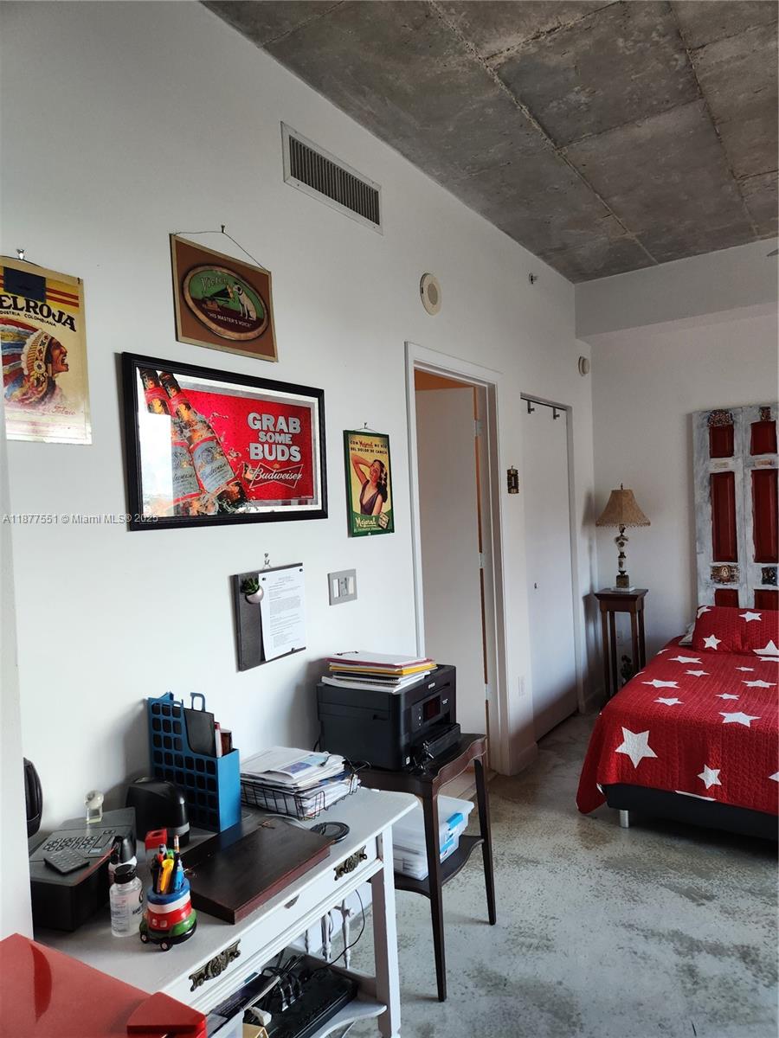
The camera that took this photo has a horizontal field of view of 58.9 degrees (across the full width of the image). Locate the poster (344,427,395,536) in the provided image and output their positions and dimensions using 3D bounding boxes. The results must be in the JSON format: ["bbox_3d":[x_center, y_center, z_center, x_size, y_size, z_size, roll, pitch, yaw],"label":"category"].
[{"bbox_3d":[-0.082,-0.138,2.748,0.012,0.402,0.308,-2,1,33],"label":"poster"}]

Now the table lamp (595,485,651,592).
[{"bbox_3d":[1.633,0.130,4.861,0.385,0.765,0.385,-2,1,33],"label":"table lamp"}]

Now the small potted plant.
[{"bbox_3d":[-0.417,0.216,2.098,0.060,0.090,0.064,-3,1,0],"label":"small potted plant"}]

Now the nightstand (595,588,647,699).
[{"bbox_3d":[1.675,0.934,4.933,0.310,0.826,0.330,-2,1,33],"label":"nightstand"}]

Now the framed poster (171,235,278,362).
[{"bbox_3d":[-0.492,-0.659,2.109,0.014,0.298,0.410,-2,1,33],"label":"framed poster"}]

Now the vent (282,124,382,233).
[{"bbox_3d":[-0.189,-1.266,2.603,0.020,0.204,0.611,-2,1,33],"label":"vent"}]

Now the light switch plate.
[{"bbox_3d":[-0.166,0.253,2.563,0.010,0.115,0.162,-2,1,33],"label":"light switch plate"}]

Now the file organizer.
[{"bbox_3d":[-0.501,0.616,1.773,0.237,0.311,0.074,-2,1,31],"label":"file organizer"}]

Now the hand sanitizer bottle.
[{"bbox_3d":[-0.497,0.722,1.310,0.057,0.113,0.057,-3,1,-9],"label":"hand sanitizer bottle"}]

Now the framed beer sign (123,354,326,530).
[{"bbox_3d":[-0.466,-0.215,2.162,0.021,0.465,0.832,0,2,33],"label":"framed beer sign"}]

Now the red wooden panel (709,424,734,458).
[{"bbox_3d":[2.254,-0.525,4.677,0.150,0.208,0.020,-2,1,33],"label":"red wooden panel"}]

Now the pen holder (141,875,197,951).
[{"bbox_3d":[-0.403,0.730,1.282,0.073,0.082,0.090,-2,1,33],"label":"pen holder"}]

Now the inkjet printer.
[{"bbox_3d":[0.024,0.675,2.436,0.365,0.249,0.420,-2,1,31],"label":"inkjet printer"}]

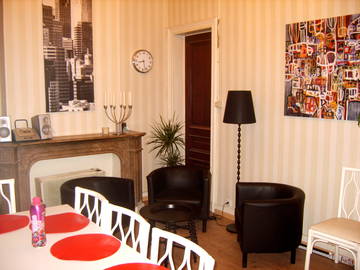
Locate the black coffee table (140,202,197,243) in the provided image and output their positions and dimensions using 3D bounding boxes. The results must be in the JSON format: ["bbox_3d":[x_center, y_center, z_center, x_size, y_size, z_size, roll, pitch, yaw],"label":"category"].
[{"bbox_3d":[-0.121,0.978,3.563,0.540,0.475,0.540,0,7,0],"label":"black coffee table"}]

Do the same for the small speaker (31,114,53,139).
[{"bbox_3d":[-1.683,-0.098,4.438,0.190,0.290,0.160,5,8,32],"label":"small speaker"}]

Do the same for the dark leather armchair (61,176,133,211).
[{"bbox_3d":[-0.952,0.849,3.965,0.624,0.635,0.714,4,8,25],"label":"dark leather armchair"}]

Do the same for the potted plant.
[{"bbox_3d":[-0.188,0.354,5.304,0.580,1.300,0.560,0,7,0],"label":"potted plant"}]

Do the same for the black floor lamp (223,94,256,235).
[{"bbox_3d":[0.695,0.311,4.284,0.400,1.640,0.400,0,7,0],"label":"black floor lamp"}]

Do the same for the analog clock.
[{"bbox_3d":[-0.544,-1.081,5.370,0.330,0.330,0.050,-5,9,-38],"label":"analog clock"}]

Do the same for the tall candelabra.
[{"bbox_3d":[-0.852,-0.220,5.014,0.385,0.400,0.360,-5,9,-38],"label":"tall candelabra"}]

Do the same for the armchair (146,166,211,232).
[{"bbox_3d":[0.016,0.780,4.577,0.714,0.635,0.624,1,7,5],"label":"armchair"}]

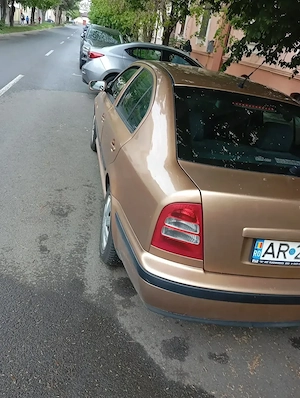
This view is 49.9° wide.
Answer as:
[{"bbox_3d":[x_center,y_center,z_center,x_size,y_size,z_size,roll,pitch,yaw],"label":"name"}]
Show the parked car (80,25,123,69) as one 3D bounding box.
[{"bbox_3d":[-1.870,-6.061,13.060,1.780,1.540,4.350,3,28,-12],"label":"parked car"}]

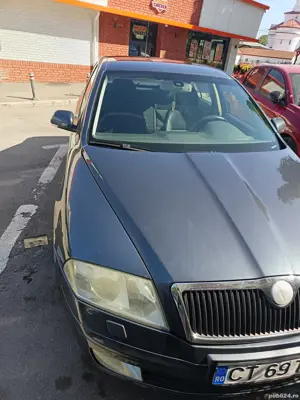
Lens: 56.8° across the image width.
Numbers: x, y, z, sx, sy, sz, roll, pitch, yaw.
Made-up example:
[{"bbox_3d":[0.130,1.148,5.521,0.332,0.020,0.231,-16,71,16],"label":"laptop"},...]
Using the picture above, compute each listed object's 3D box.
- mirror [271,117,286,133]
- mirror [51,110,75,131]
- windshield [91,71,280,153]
[{"bbox_3d":[1.112,-0.658,2.467,0.200,0.150,0.115,-1,28,-11],"label":"mirror"},{"bbox_3d":[-0.652,-0.605,2.110,0.200,0.150,0.115,-1,28,-11],"label":"mirror"},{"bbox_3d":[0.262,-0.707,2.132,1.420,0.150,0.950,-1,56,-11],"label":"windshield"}]

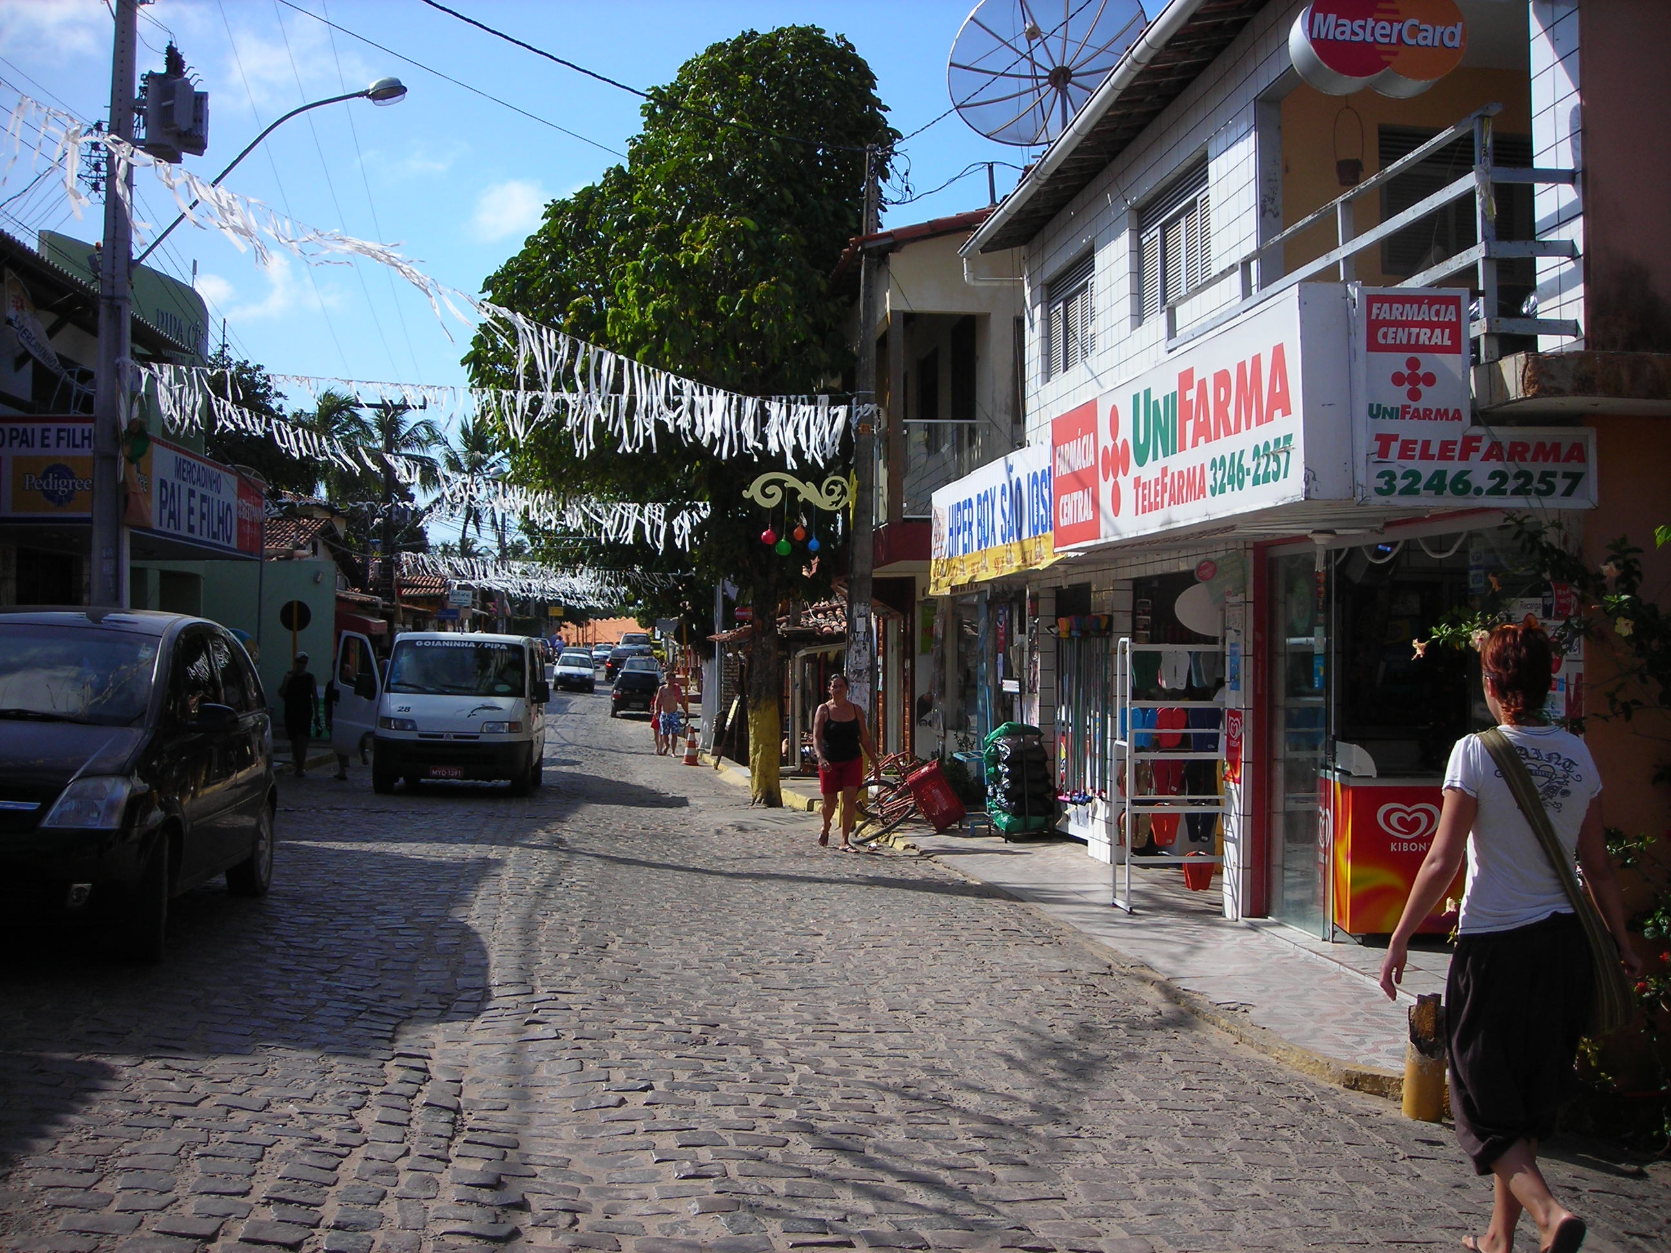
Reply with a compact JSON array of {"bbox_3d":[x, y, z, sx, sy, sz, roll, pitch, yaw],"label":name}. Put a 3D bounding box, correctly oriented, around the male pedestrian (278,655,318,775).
[{"bbox_3d":[-7.300,1.205,24.900,0.530,1.720,0.420,0,-1,-12],"label":"male pedestrian"}]

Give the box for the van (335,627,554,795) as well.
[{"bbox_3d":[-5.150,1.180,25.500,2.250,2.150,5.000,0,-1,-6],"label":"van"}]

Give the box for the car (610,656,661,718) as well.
[{"bbox_3d":[-6.000,1.940,55.500,1.650,1.500,3.900,0,-1,-6],"label":"car"}]

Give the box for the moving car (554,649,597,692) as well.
[{"bbox_3d":[-10.100,1.780,71.000,1.650,1.430,3.900,0,-1,-7],"label":"moving car"}]

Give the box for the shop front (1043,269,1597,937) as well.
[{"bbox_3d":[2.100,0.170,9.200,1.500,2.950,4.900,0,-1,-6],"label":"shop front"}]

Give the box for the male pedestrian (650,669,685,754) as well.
[{"bbox_3d":[-3.190,1.655,35.200,0.570,1.690,0.400,0,-1,-6],"label":"male pedestrian"}]

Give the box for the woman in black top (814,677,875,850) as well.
[{"bbox_3d":[0.070,1.225,16.600,0.550,1.610,0.420,0,-1,0],"label":"woman in black top"}]

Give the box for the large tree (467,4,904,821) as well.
[{"bbox_3d":[-1.880,-2.580,22.400,5.200,9.450,5.000,0,-1,-6],"label":"large tree"}]

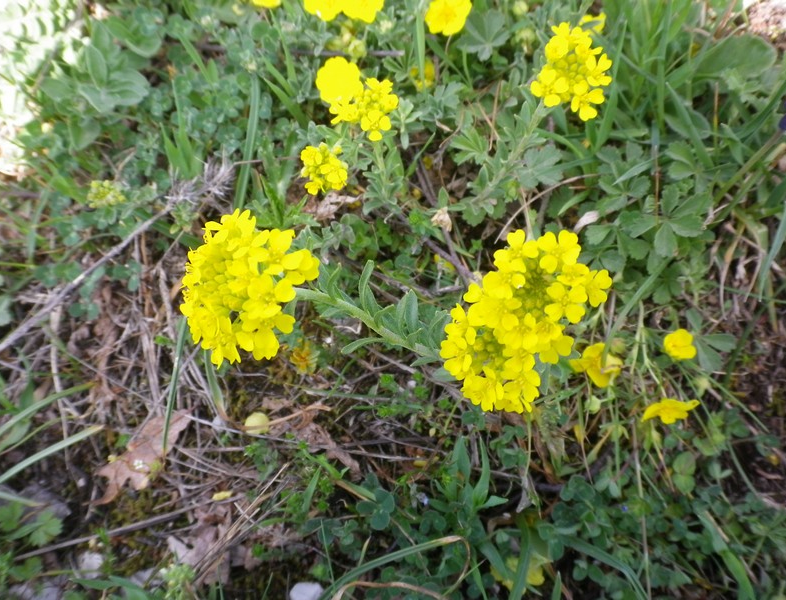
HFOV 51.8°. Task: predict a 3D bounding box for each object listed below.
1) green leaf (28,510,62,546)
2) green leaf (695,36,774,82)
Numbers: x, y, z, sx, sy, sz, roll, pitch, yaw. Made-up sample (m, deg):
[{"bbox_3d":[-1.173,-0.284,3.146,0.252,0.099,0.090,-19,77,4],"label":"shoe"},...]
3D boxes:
[{"bbox_3d":[-0.159,0.104,0.370,0.014,0.005,0.018,1,53,-5],"label":"green leaf"},{"bbox_3d":[0.188,-0.133,0.445,0.038,0.018,0.022,0,55,0],"label":"green leaf"}]

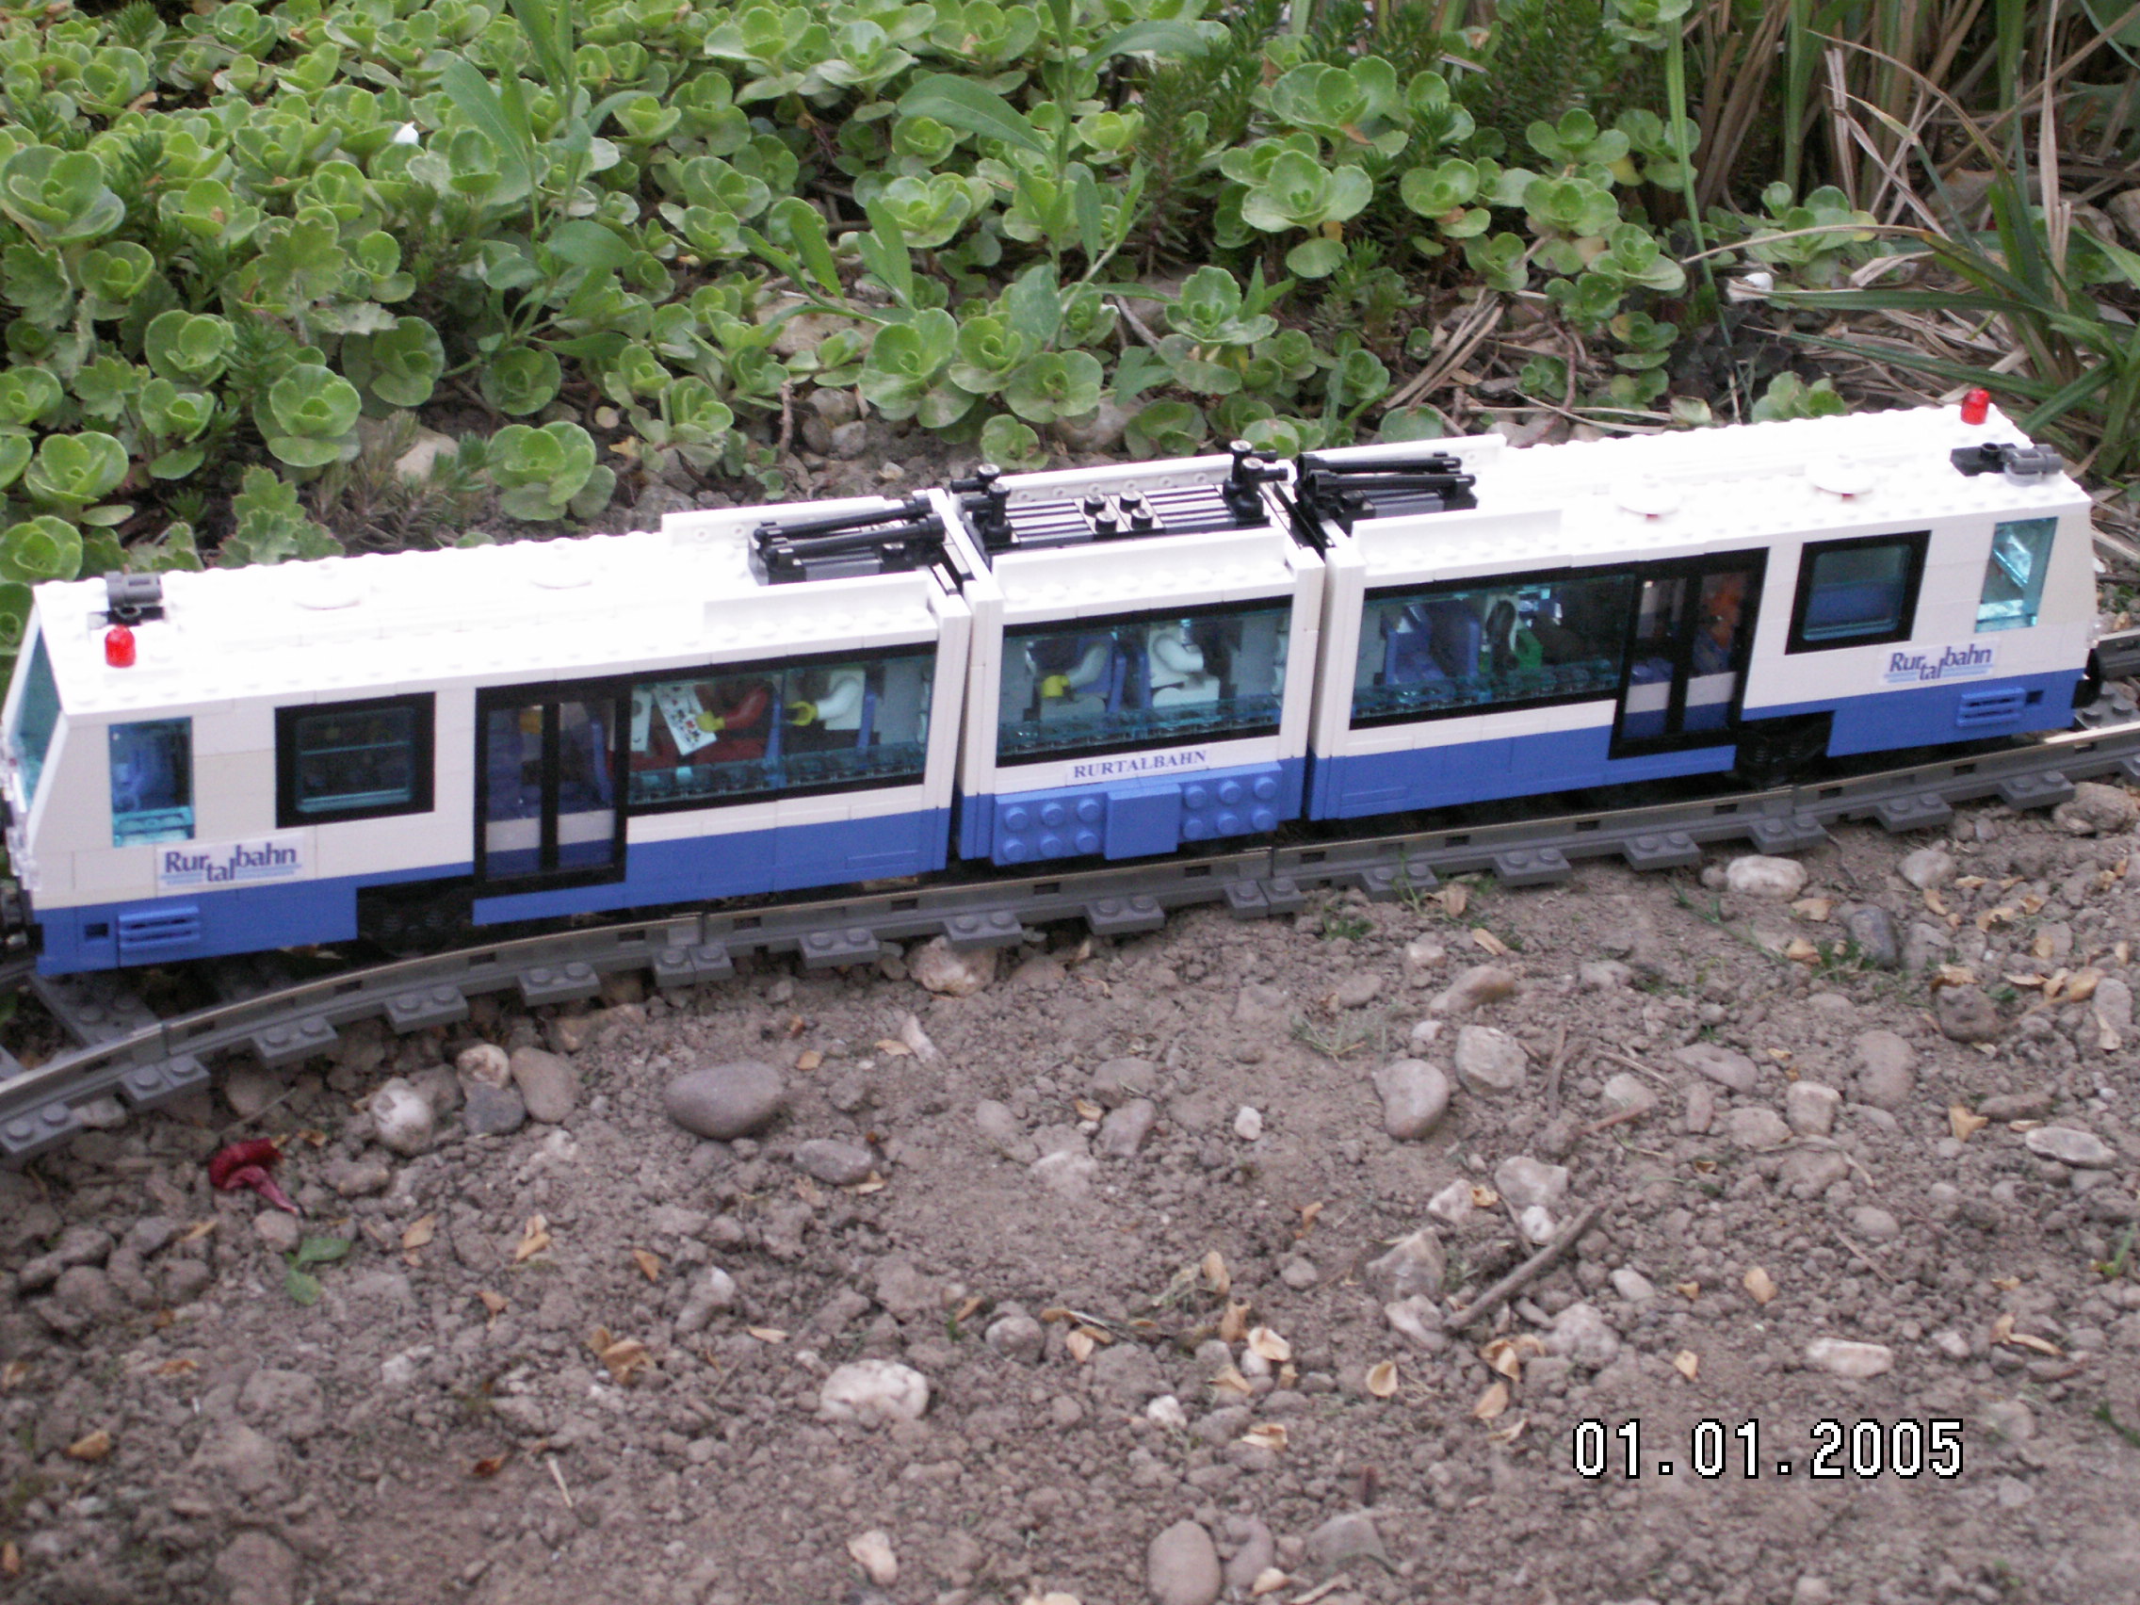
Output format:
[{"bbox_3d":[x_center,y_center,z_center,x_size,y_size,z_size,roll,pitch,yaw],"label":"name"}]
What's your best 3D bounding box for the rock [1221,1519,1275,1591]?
[{"bbox_3d":[0.032,0.134,0.680,0.009,0.009,0.017,15,34,17],"label":"rock"}]

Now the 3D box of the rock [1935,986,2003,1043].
[{"bbox_3d":[0.194,0.046,0.828,0.015,0.011,0.015,13,34,14],"label":"rock"}]

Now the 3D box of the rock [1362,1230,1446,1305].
[{"bbox_3d":[0.066,0.092,0.757,0.017,0.013,0.016,4,33,0],"label":"rock"}]

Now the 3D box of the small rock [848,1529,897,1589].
[{"bbox_3d":[-0.035,0.133,0.674,0.008,0.007,0.013,-12,36,-23],"label":"small rock"}]

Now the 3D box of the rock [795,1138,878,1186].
[{"bbox_3d":[-0.048,0.073,0.776,0.017,0.007,0.012,9,33,7],"label":"rock"}]

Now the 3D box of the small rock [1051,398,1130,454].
[{"bbox_3d":[0.006,-0.101,1.031,0.022,0.014,0.018,4,33,0],"label":"small rock"}]

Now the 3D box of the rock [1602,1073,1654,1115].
[{"bbox_3d":[0.116,0.060,0.796,0.011,0.007,0.011,-5,34,-15],"label":"rock"}]

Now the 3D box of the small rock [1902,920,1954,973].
[{"bbox_3d":[0.190,0.032,0.850,0.011,0.009,0.015,12,34,13],"label":"small rock"}]

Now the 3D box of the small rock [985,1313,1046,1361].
[{"bbox_3d":[-0.011,0.102,0.734,0.011,0.009,0.010,4,33,0],"label":"small rock"}]

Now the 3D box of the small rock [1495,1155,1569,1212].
[{"bbox_3d":[0.094,0.078,0.784,0.015,0.009,0.015,4,33,0],"label":"small rock"}]

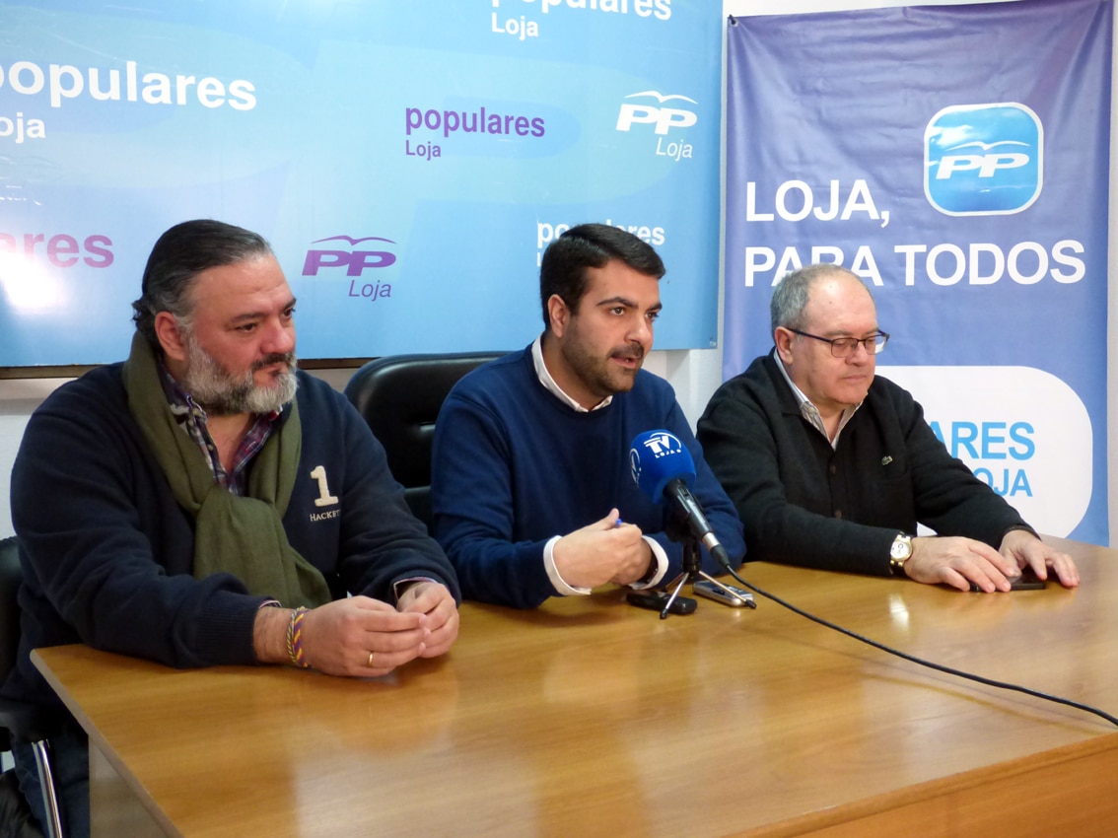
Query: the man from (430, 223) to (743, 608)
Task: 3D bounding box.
[{"bbox_3d":[0.059,0.347,2.050,0.530,1.288,0.650,-3,6,-31],"label":"man"}]

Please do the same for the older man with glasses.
[{"bbox_3d":[0.546,0.352,2.280,0.530,1.235,0.760,-3,6,-31],"label":"older man with glasses"}]

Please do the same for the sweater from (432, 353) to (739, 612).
[{"bbox_3d":[0.011,0.179,2.115,0.520,0.592,0.405,-3,6,-31],"label":"sweater"}]

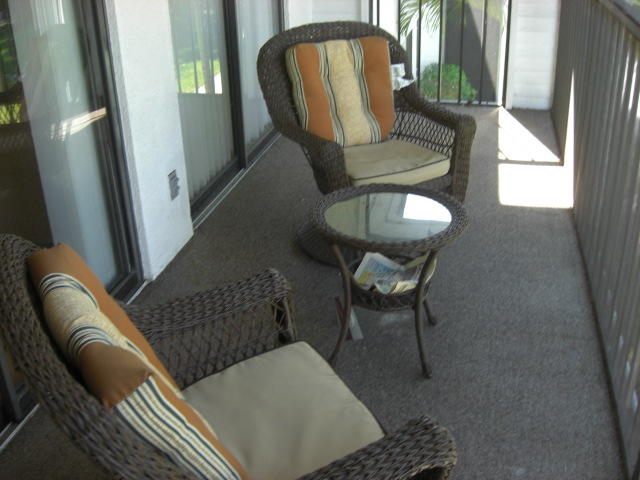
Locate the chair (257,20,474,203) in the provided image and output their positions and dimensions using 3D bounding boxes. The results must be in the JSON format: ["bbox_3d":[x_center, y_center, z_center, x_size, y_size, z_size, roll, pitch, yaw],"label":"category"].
[{"bbox_3d":[0.194,-0.468,3.272,0.788,0.944,0.795,-12,26,-20],"label":"chair"}]

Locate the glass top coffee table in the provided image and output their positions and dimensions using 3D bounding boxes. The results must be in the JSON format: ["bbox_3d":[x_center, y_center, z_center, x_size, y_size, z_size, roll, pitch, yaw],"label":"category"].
[{"bbox_3d":[0.235,0.145,2.461,0.523,0.507,0.523,4,25,13],"label":"glass top coffee table"}]

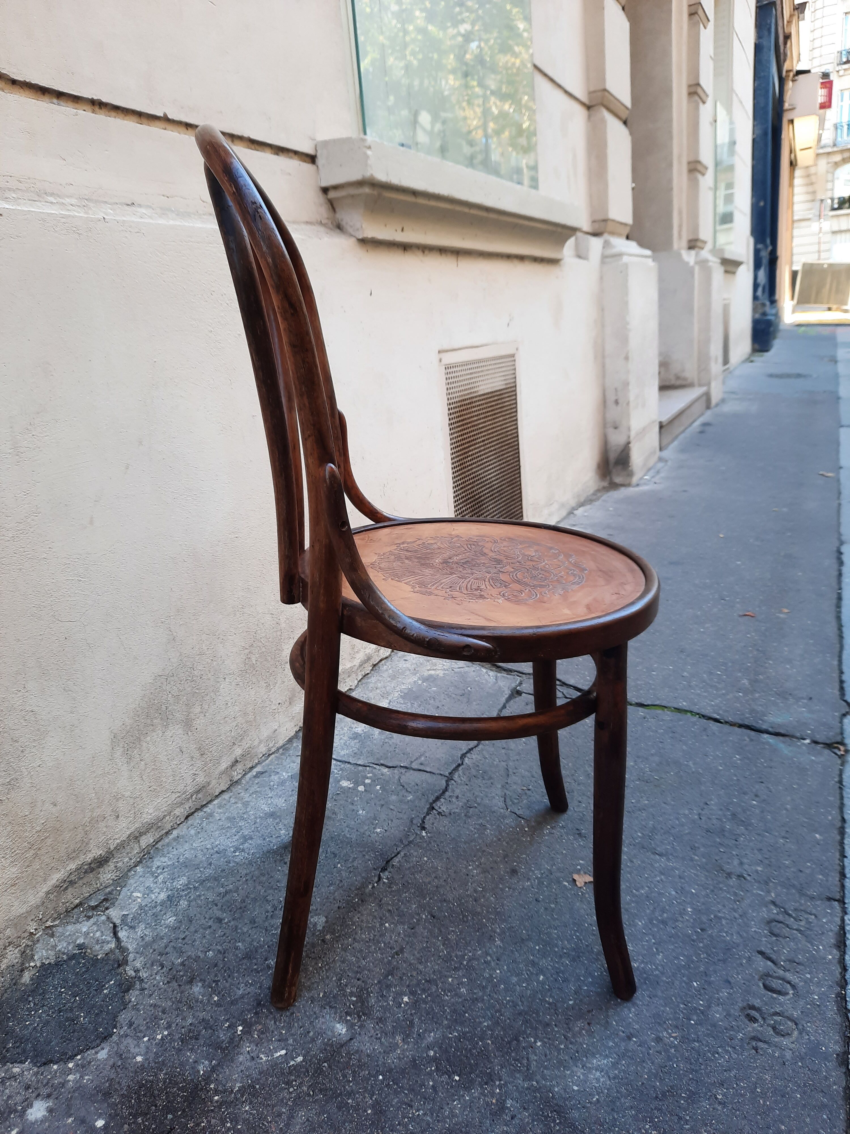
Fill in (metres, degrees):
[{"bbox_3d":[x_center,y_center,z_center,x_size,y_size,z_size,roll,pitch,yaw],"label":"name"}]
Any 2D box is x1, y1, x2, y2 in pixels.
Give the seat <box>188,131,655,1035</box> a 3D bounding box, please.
[{"bbox_3d":[0.017,0.003,0.953,0.506,0.903,0.420,0,18,-3],"label":"seat"}]

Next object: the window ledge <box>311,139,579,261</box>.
[{"bbox_3d":[0.159,-0.883,2.068,0.110,0.160,1.350,3,18,27],"label":"window ledge"}]

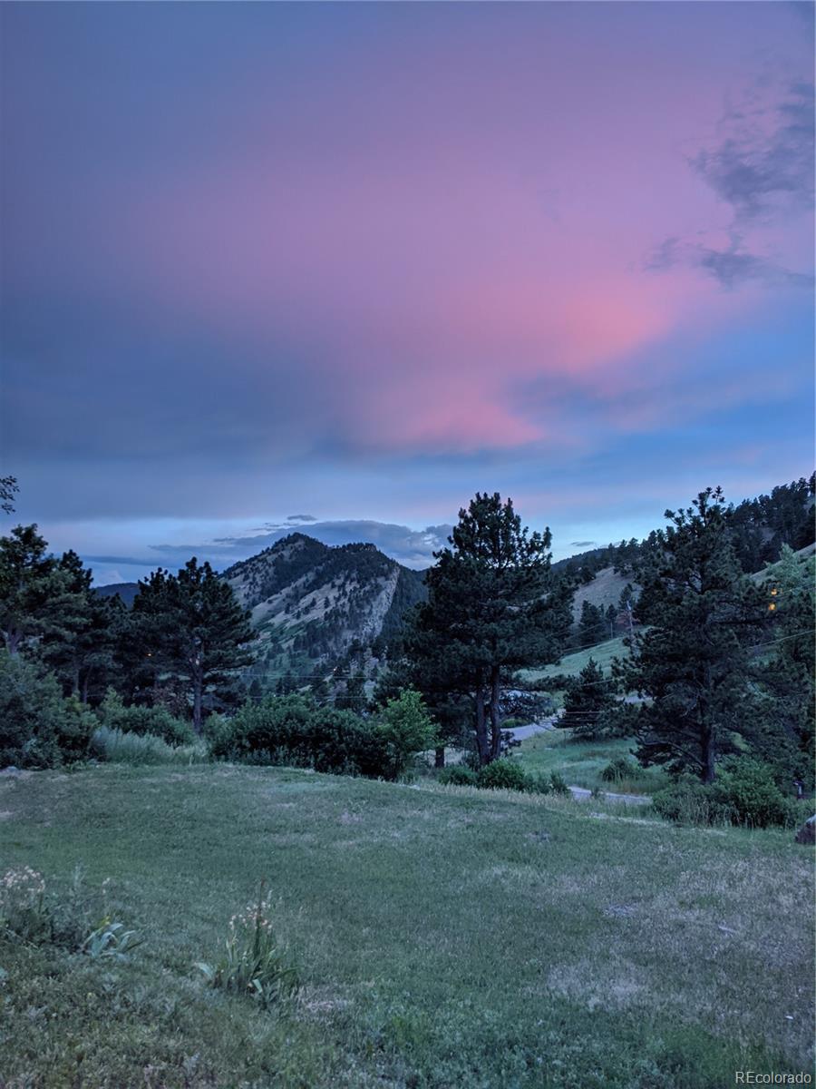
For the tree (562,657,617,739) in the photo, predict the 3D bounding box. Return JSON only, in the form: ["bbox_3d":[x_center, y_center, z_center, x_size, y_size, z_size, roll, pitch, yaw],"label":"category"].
[{"bbox_3d":[9.425,7.968,44.000,2.821,4.231,2.679,0,-3,0],"label":"tree"}]

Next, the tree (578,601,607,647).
[{"bbox_3d":[26.090,11.218,120.000,3.811,6.351,3.700,0,-3,0],"label":"tree"}]

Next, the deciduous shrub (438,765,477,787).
[{"bbox_3d":[1.165,5.438,20.000,0.927,0.556,0.900,0,-3,0],"label":"deciduous shrub"}]

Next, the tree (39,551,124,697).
[{"bbox_3d":[-14.290,3.736,37.000,3.637,6.957,3.455,0,-3,0],"label":"tree"}]

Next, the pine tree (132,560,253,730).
[{"bbox_3d":[-8.627,4.087,34.000,4.940,6.974,4.199,0,-3,0],"label":"pine tree"}]

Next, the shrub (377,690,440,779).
[{"bbox_3d":[-0.009,3.917,17.500,1.234,1.907,1.172,0,-3,0],"label":"shrub"}]

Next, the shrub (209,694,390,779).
[{"bbox_3d":[-2.362,4.180,18.500,3.812,1.792,2.200,0,-3,0],"label":"shrub"}]

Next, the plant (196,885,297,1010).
[{"bbox_3d":[-0.778,1.943,4.100,0.476,0.557,0.420,0,-3,0],"label":"plant"}]

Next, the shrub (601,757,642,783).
[{"bbox_3d":[8.554,9.027,34.000,1.649,1.004,1.500,0,-3,0],"label":"shrub"}]

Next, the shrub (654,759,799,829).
[{"bbox_3d":[5.617,4.399,15.000,2.564,1.218,1.667,0,-3,0],"label":"shrub"}]

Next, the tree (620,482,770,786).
[{"bbox_3d":[9.072,2.899,27.000,4.731,9.346,4.494,0,-3,0],"label":"tree"}]

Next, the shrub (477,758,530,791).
[{"bbox_3d":[2.142,5.146,19.000,1.177,0.771,1.060,0,-3,0],"label":"shrub"}]

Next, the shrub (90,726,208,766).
[{"bbox_3d":[-5.969,4.635,19.500,2.654,0.898,1.300,0,-3,0],"label":"shrub"}]

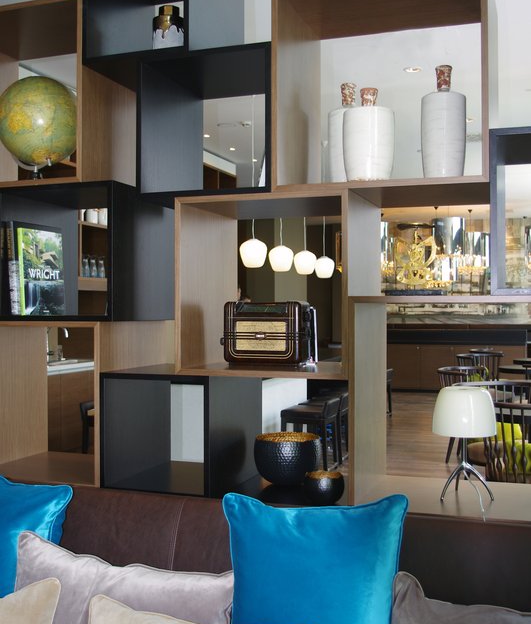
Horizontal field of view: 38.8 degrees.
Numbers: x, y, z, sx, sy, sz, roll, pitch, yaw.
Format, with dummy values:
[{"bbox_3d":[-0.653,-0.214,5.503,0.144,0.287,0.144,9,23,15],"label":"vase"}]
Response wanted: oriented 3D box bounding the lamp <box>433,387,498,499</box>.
[{"bbox_3d":[0.639,0.415,2.419,0.200,0.355,0.200,0,1,0],"label":"lamp"}]

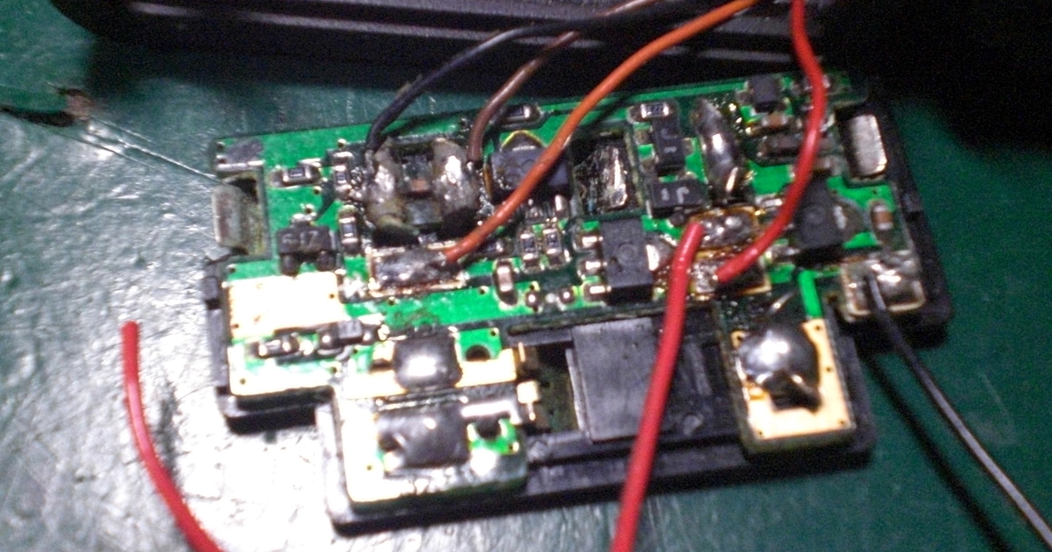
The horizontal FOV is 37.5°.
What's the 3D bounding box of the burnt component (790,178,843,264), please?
[{"bbox_3d":[0.017,-0.003,0.088,0.002,0.002,0.004,-7,63,-5],"label":"burnt component"}]

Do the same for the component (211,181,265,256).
[{"bbox_3d":[-0.017,-0.003,0.089,0.003,0.001,0.004,-7,63,-5],"label":"component"}]

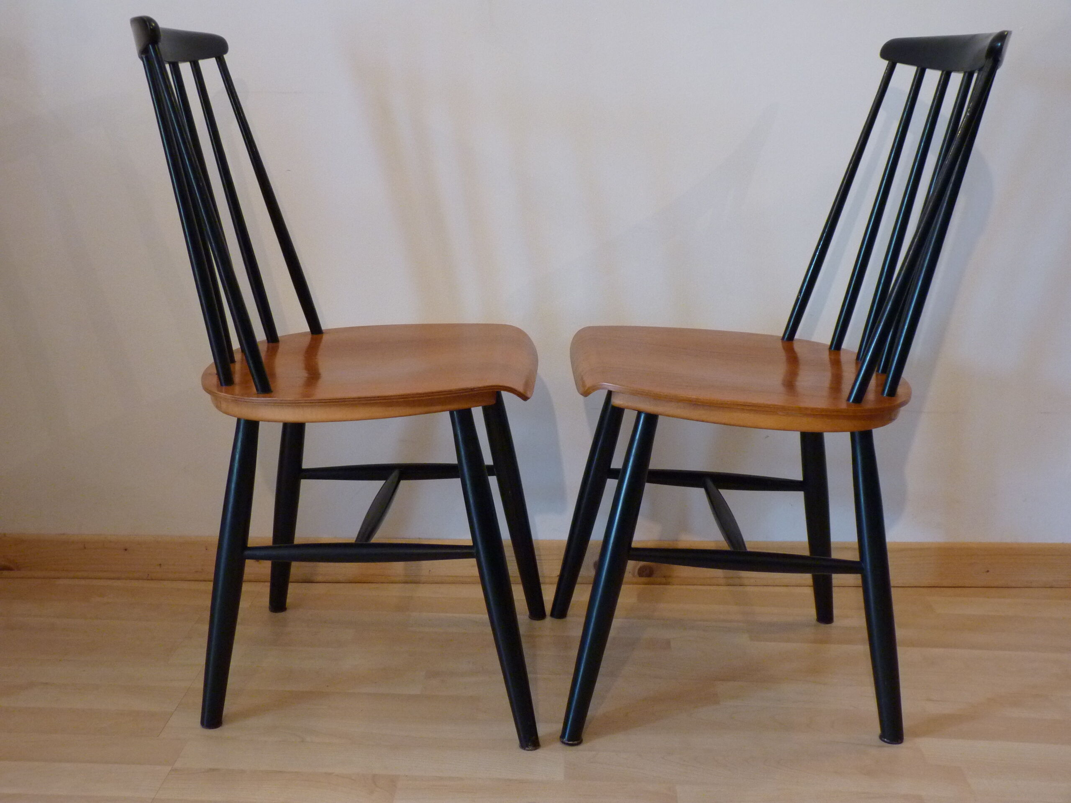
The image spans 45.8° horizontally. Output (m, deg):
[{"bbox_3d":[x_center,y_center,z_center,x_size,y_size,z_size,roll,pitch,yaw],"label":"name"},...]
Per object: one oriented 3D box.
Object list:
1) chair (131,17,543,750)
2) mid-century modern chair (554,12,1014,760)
[{"bbox_3d":[-0.238,-0.046,1.604,0.507,0.831,0.413,1,14,1],"label":"chair"},{"bbox_3d":[0.294,-0.037,1.597,0.522,0.831,0.413,0,14,-1],"label":"mid-century modern chair"}]

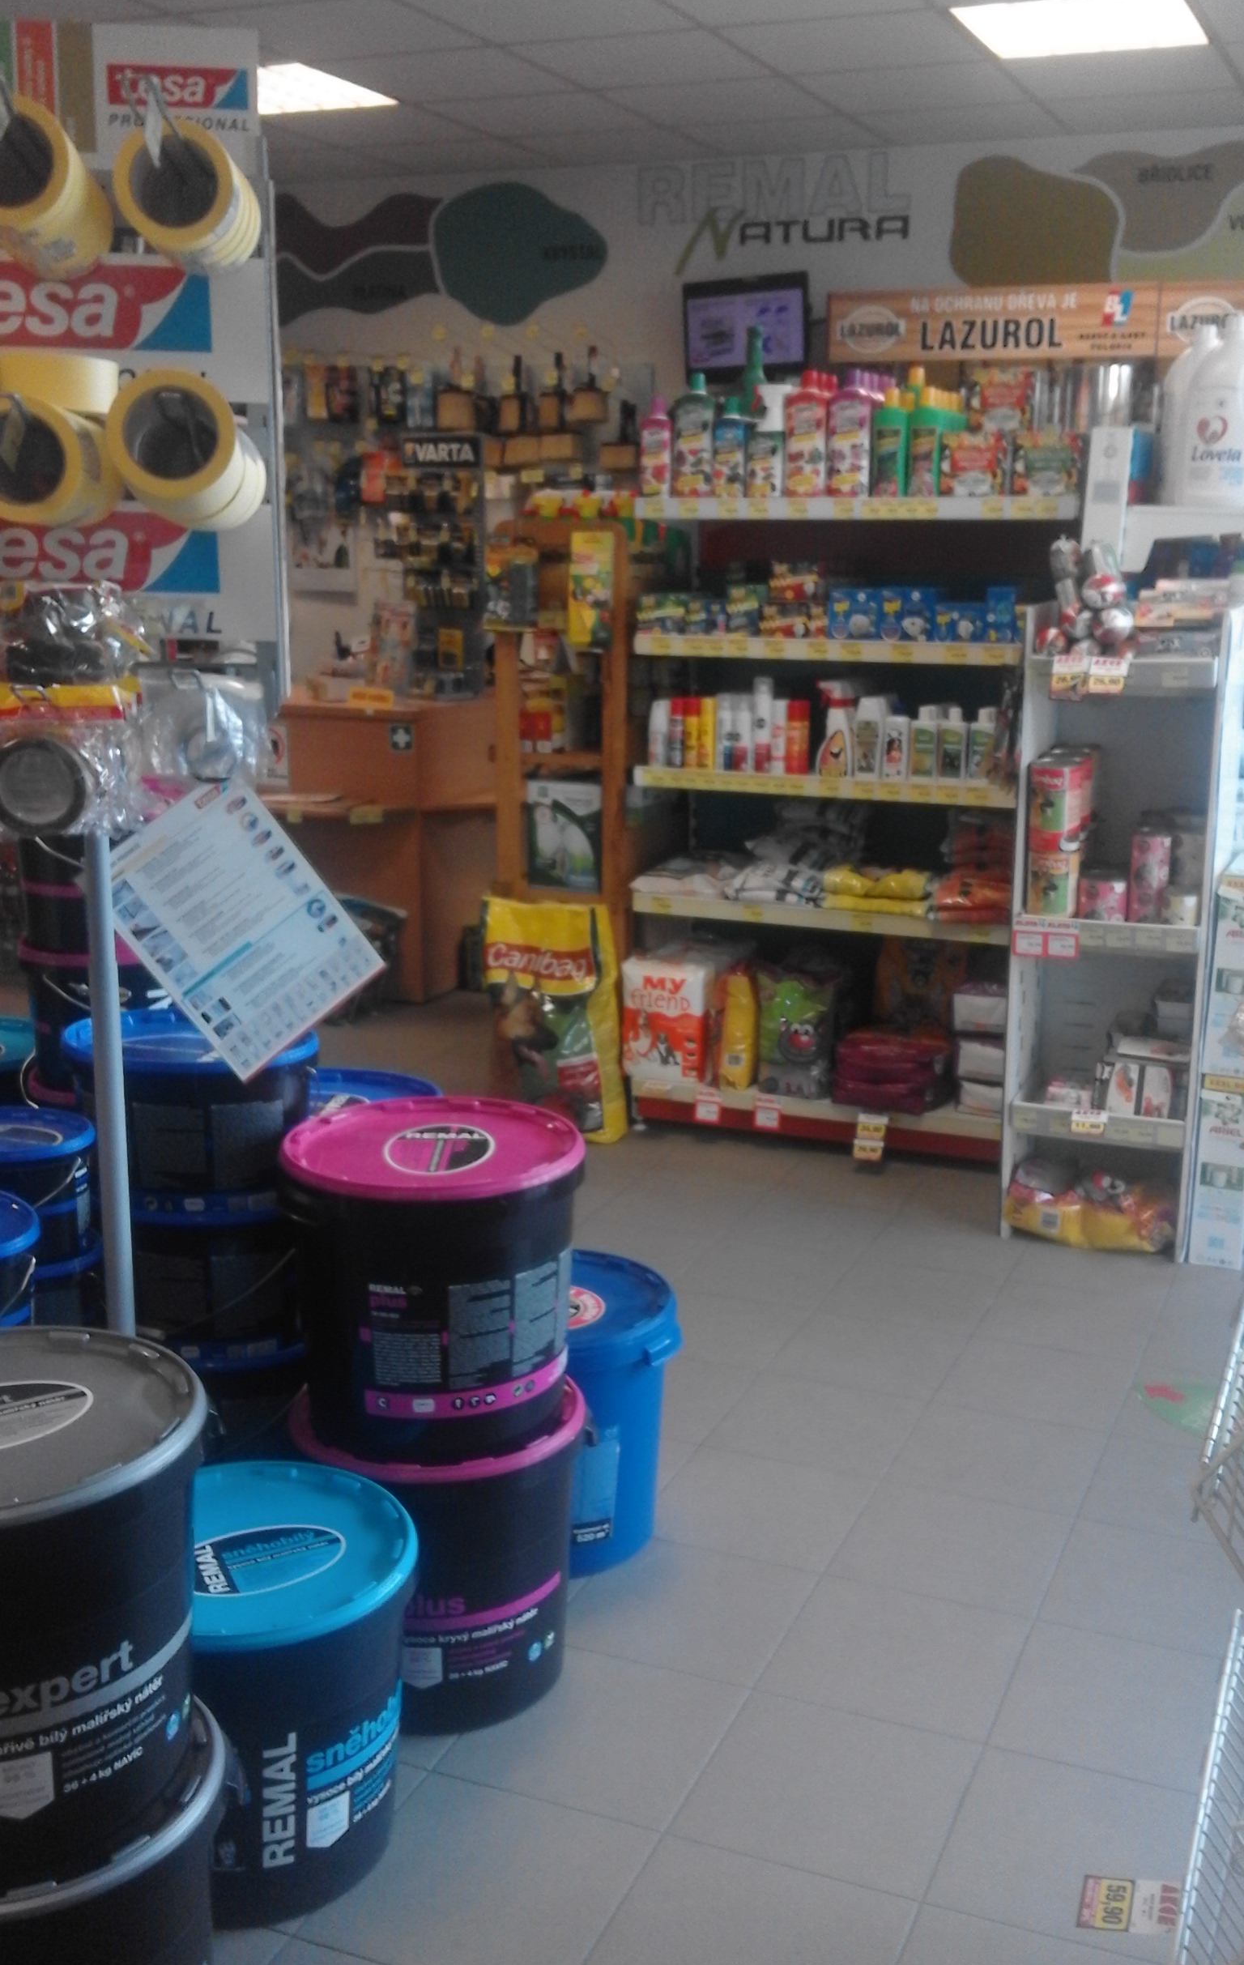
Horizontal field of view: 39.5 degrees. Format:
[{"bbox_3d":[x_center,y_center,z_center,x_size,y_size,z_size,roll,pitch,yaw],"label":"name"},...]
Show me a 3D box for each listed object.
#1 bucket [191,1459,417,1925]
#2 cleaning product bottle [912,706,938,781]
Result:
[{"bbox_3d":[-0.413,0.787,1.927,0.373,0.353,0.373,0,13,0],"label":"bucket"},{"bbox_3d":[0.671,-0.531,3.834,0.058,0.161,0.042,5,14,20],"label":"cleaning product bottle"}]

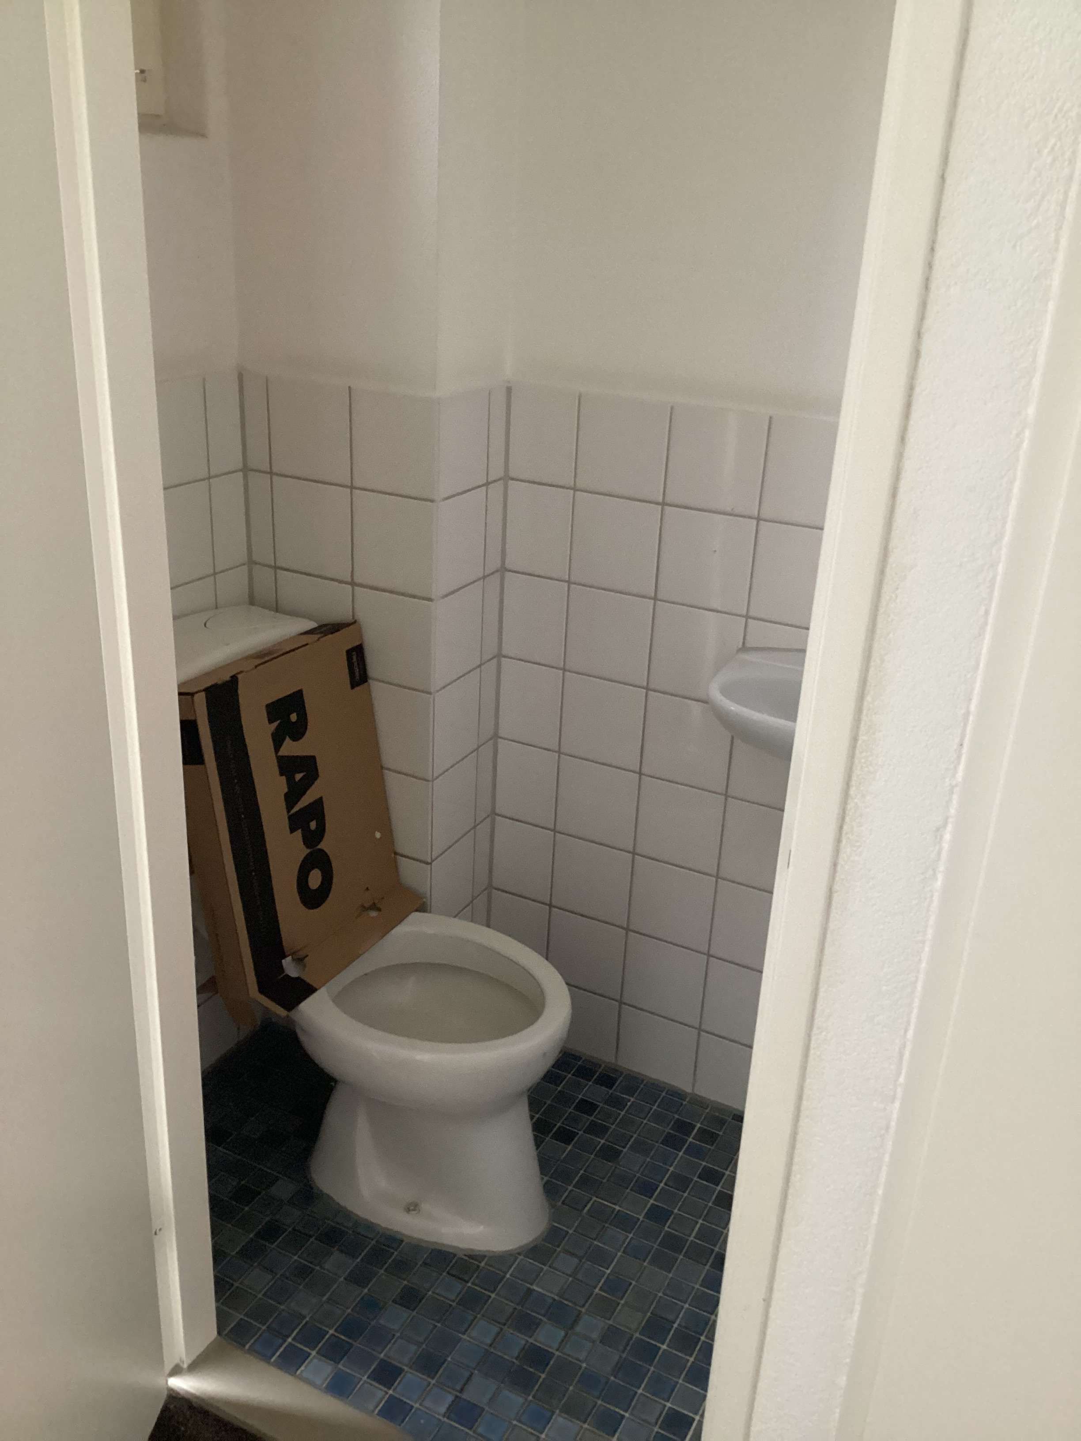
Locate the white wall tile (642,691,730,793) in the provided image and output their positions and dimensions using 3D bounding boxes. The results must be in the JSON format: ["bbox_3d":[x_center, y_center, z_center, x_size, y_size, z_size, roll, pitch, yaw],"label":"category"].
[{"bbox_3d":[0.241,0.035,2.096,0.149,0.149,0.010,14,25,24],"label":"white wall tile"}]

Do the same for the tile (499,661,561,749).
[{"bbox_3d":[-0.015,-0.029,2.217,0.118,0.149,0.010,14,25,24],"label":"tile"}]

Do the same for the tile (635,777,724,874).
[{"bbox_3d":[0.234,0.175,2.157,0.149,0.149,0.010,14,25,24],"label":"tile"}]

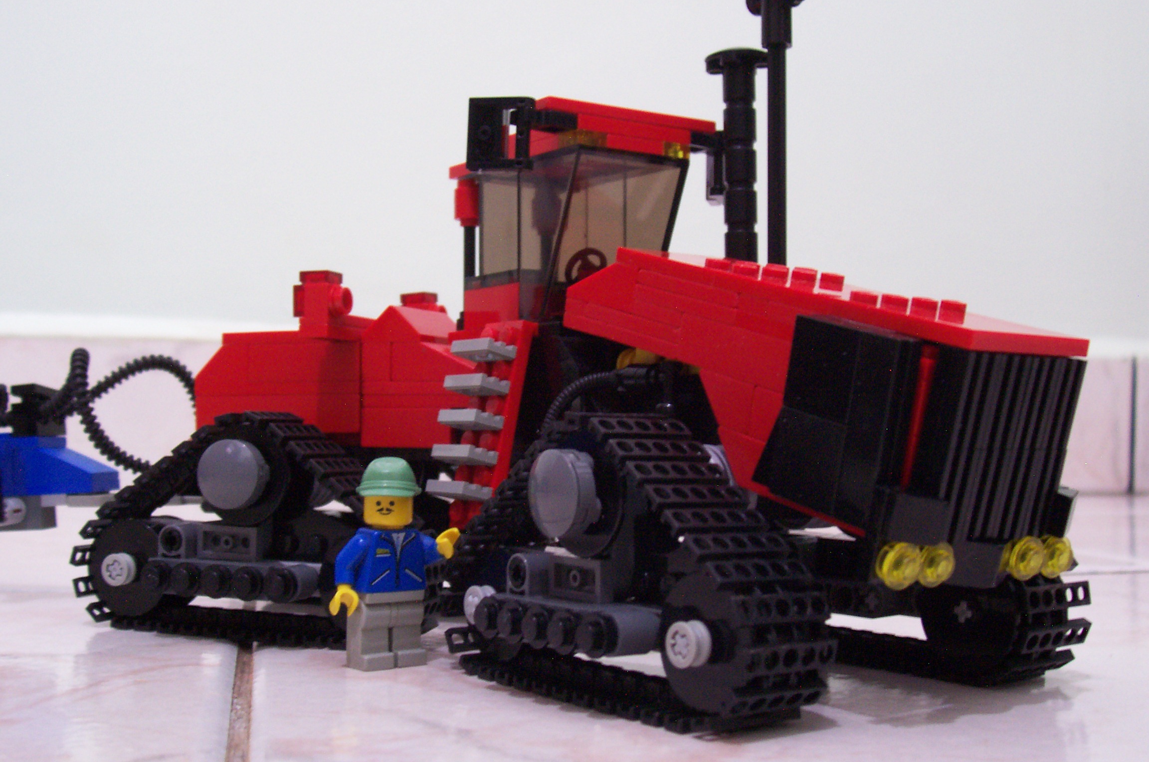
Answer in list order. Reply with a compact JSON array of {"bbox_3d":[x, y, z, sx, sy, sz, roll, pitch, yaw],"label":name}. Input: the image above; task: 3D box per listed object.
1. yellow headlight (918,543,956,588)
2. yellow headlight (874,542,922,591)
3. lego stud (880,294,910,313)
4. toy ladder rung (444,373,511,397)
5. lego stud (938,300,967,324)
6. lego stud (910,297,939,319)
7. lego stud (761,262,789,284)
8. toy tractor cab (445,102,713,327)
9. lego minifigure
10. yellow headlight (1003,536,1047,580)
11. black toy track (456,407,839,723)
[{"bbox_3d":[0.060,0.030,0.232,0.008,0.008,0.005,3,11,-36],"label":"yellow headlight"},{"bbox_3d":[0.052,0.029,0.223,0.008,0.008,0.005,0,15,-36],"label":"yellow headlight"},{"bbox_3d":[0.058,-0.015,0.254,0.005,0.002,0.005,3,11,-36],"label":"lego stud"},{"bbox_3d":[-0.022,0.001,0.314,0.008,0.003,0.016,15,-10,-34],"label":"toy ladder rung"},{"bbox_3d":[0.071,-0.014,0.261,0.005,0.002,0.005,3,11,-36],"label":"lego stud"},{"bbox_3d":[0.065,-0.015,0.258,0.005,0.002,0.005,3,11,-36],"label":"lego stud"},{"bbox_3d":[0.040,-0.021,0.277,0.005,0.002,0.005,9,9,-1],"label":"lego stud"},{"bbox_3d":[-0.001,-0.037,0.341,0.046,0.051,0.053,3,-3,-36],"label":"toy tractor cab"},{"bbox_3d":[-0.038,0.039,0.297,0.025,0.044,0.016,3,-4,-36],"label":"lego minifigure"},{"bbox_3d":[0.079,0.031,0.246,0.008,0.008,0.005,3,11,-36],"label":"yellow headlight"},{"bbox_3d":[0.008,0.033,0.263,0.022,0.054,0.093,3,-4,-36],"label":"black toy track"}]

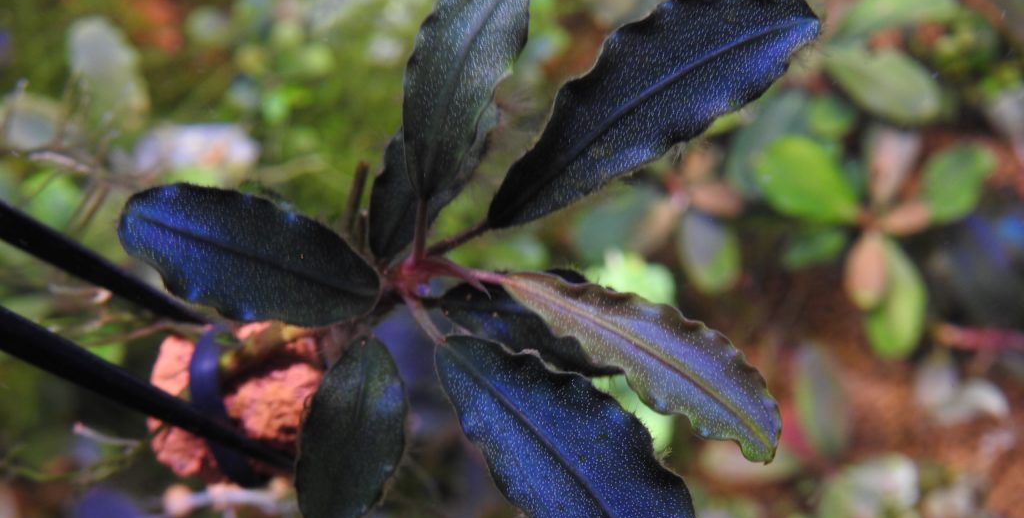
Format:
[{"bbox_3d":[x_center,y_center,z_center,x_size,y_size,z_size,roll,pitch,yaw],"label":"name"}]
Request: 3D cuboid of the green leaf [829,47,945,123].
[{"bbox_3d":[0.091,-0.043,0.395,0.031,0.005,0.018,31,76,17],"label":"green leaf"}]

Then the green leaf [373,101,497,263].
[{"bbox_3d":[-0.015,-0.014,0.263,0.014,0.005,0.031,32,87,-1],"label":"green leaf"}]

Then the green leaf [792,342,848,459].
[{"bbox_3d":[0.070,0.032,0.365,0.012,0.004,0.027,-8,67,4],"label":"green leaf"}]

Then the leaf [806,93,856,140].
[{"bbox_3d":[0.077,-0.035,0.395,0.012,0.004,0.013,-23,68,-3],"label":"leaf"}]

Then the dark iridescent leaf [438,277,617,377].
[{"bbox_3d":[0.005,0.008,0.261,0.035,0.005,0.015,15,84,3],"label":"dark iridescent leaf"}]

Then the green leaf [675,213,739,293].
[{"bbox_3d":[0.045,-0.002,0.378,0.014,0.004,0.020,-10,71,1],"label":"green leaf"}]

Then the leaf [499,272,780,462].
[{"bbox_3d":[0.020,0.013,0.248,0.051,0.008,0.016,33,86,18],"label":"leaf"}]

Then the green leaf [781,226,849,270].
[{"bbox_3d":[0.072,-0.002,0.385,0.017,0.004,0.009,-27,66,-6],"label":"green leaf"}]

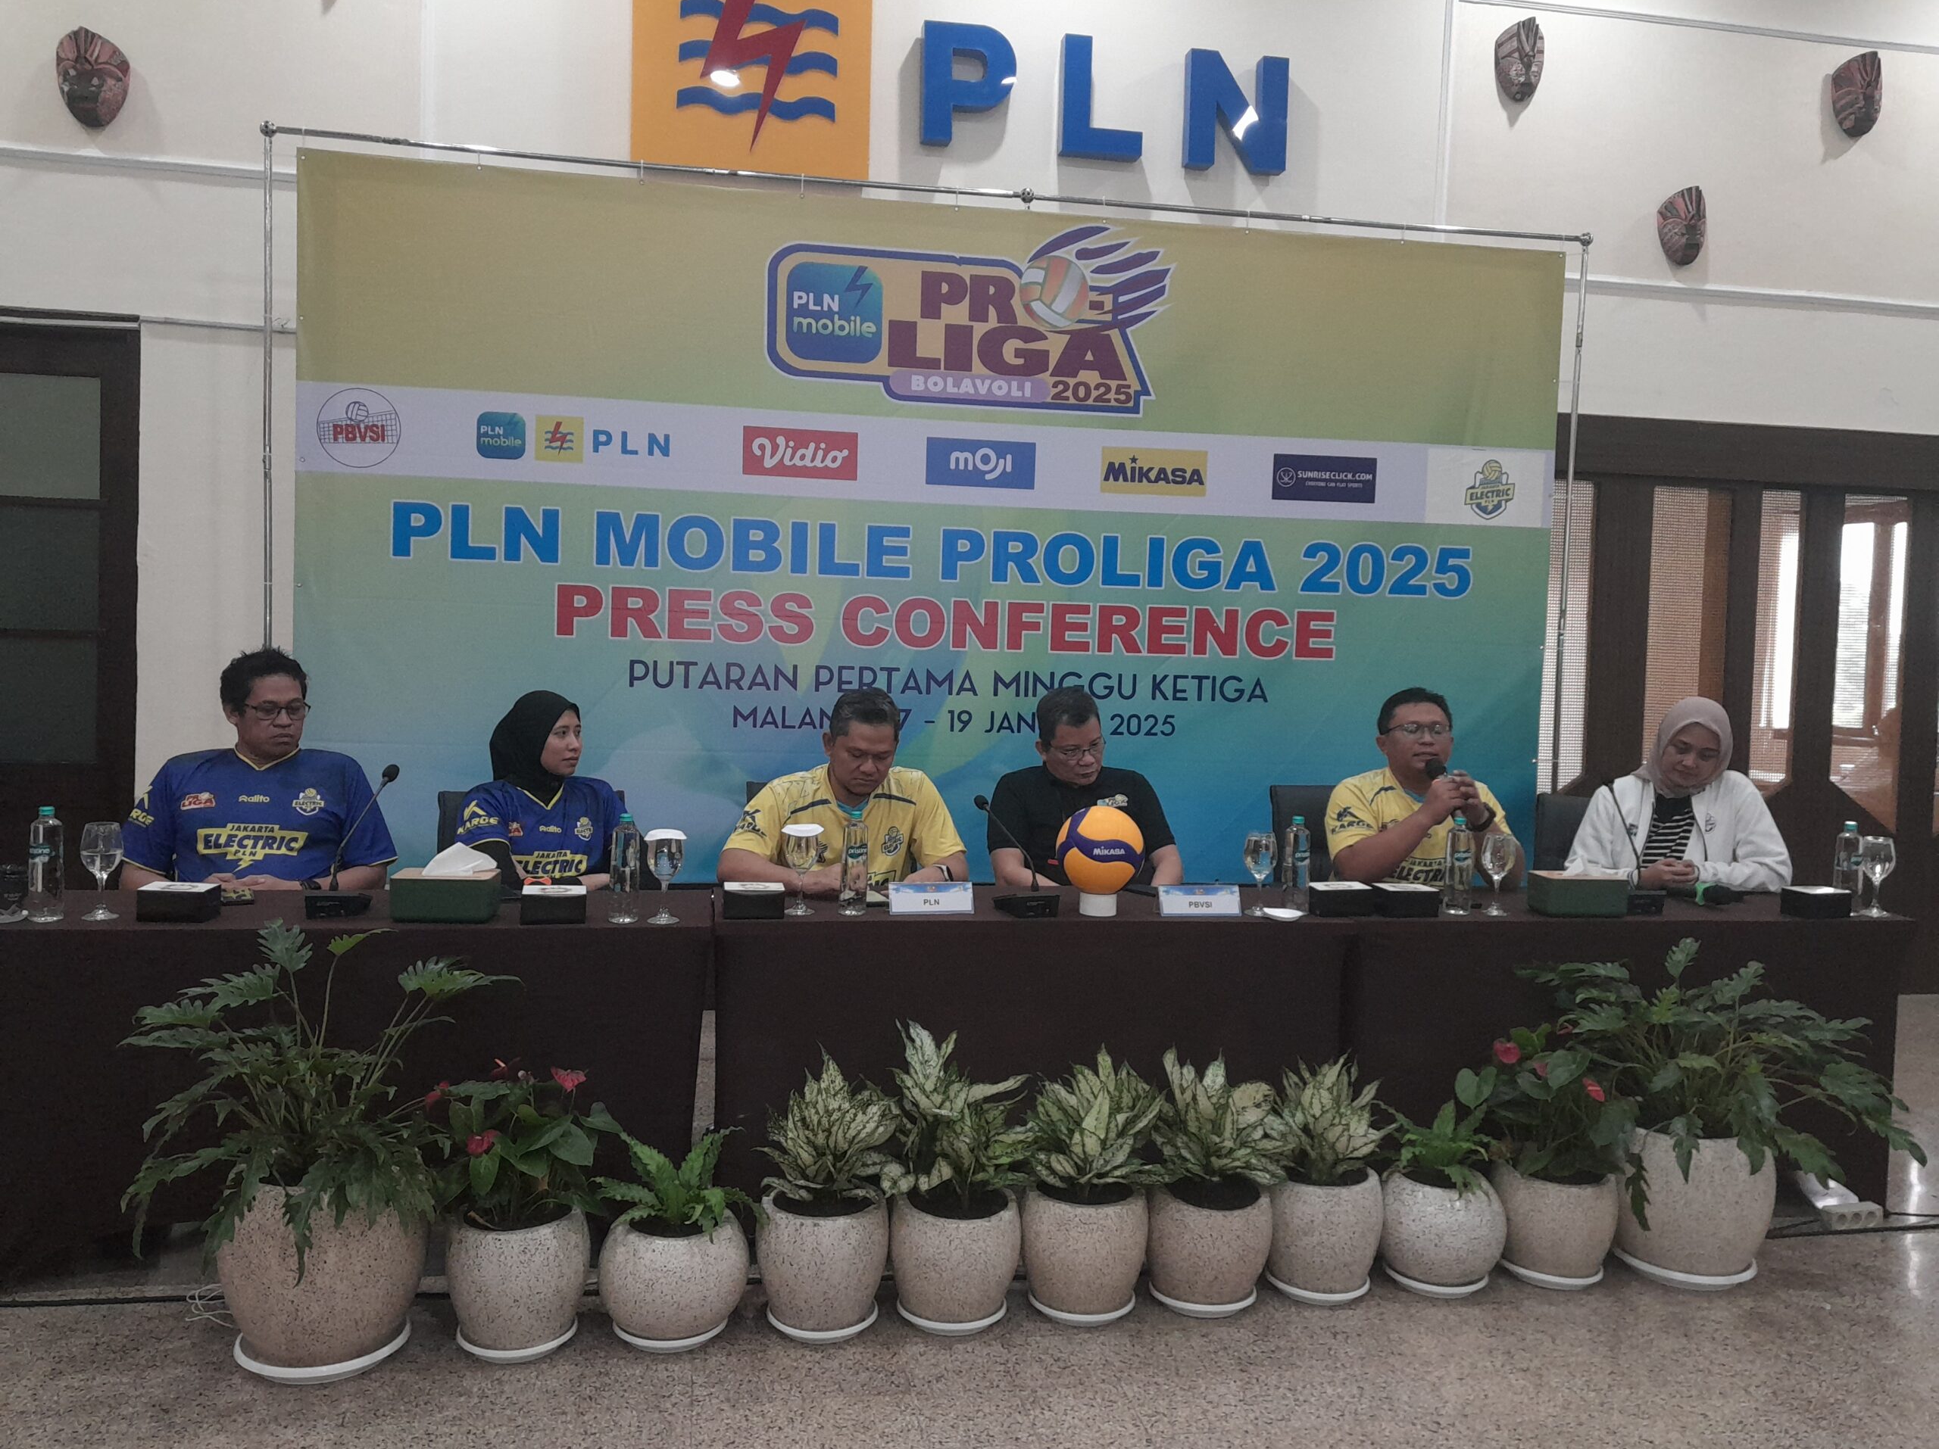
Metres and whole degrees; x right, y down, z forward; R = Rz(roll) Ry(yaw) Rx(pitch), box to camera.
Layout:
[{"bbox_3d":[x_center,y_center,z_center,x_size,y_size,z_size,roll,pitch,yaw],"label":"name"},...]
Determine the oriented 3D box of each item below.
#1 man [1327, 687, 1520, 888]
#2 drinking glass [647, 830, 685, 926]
[{"bbox_3d":[1.262,0.552,4.131,0.560,1.309,0.800,1,3,-12],"label":"man"},{"bbox_3d":[-0.664,0.331,3.298,0.087,0.197,0.087,1,2,-11],"label":"drinking glass"}]

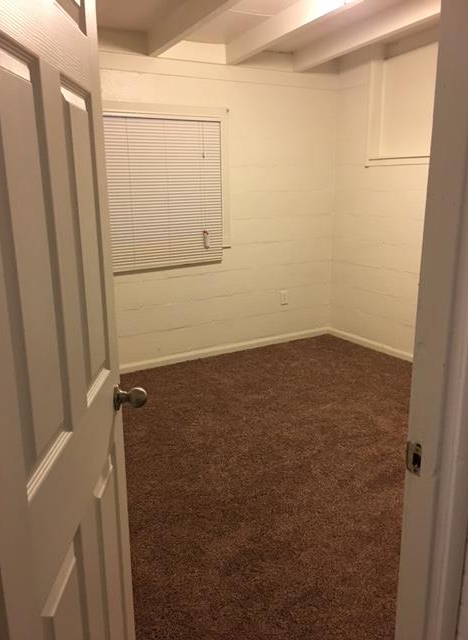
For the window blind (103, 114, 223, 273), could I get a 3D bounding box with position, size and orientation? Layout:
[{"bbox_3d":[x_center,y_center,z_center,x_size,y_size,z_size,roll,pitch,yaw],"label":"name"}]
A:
[{"bbox_3d":[-0.480,-0.904,3.873,0.897,1.073,0.050,-9,16,-29],"label":"window blind"}]

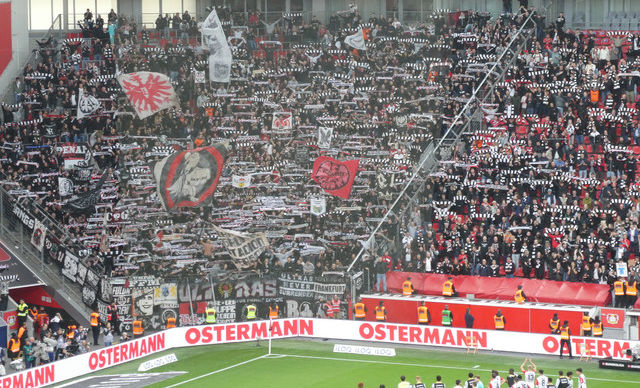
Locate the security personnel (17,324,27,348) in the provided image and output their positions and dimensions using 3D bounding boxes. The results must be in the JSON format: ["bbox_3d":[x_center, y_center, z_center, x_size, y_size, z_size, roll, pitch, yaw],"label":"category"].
[{"bbox_3d":[-13.644,6.789,114.833,0.380,1.800,0.520,-5,7,-35],"label":"security personnel"}]

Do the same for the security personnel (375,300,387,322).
[{"bbox_3d":[2.961,6.085,120.805,0.580,1.800,0.380,2,6,25],"label":"security personnel"}]

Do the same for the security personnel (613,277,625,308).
[{"bbox_3d":[14.177,4.829,118.435,0.550,1.780,0.450,1,6,12],"label":"security personnel"}]

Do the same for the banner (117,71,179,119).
[{"bbox_3d":[-8.990,-5.186,130.083,3.254,2.519,0.600,-1,6,-9],"label":"banner"}]

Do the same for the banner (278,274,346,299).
[{"bbox_3d":[-0.362,4.608,125.022,3.650,1.100,0.080,2,6,27],"label":"banner"}]

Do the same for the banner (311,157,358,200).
[{"bbox_3d":[0.729,-0.830,125.500,2.400,2.050,0.450,0,5,0],"label":"banner"}]

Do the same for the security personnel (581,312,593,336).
[{"bbox_3d":[12.246,6.338,114.725,0.560,1.800,0.400,2,6,26],"label":"security personnel"}]

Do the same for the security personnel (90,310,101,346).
[{"bbox_3d":[-10.682,6.361,118.892,0.550,1.790,0.450,2,6,27],"label":"security personnel"}]

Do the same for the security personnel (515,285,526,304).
[{"bbox_3d":[9.491,4.812,117.201,0.580,1.050,0.650,2,6,26],"label":"security personnel"}]

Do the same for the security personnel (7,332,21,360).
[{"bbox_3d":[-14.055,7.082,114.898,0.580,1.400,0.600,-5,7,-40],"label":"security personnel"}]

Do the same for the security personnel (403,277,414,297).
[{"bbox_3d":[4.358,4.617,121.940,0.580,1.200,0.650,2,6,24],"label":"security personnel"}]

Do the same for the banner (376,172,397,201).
[{"bbox_3d":[3.373,-0.380,126.608,1.022,1.430,0.120,0,6,9],"label":"banner"}]

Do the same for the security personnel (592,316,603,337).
[{"bbox_3d":[12.790,6.513,114.839,0.560,1.800,0.380,1,6,14],"label":"security personnel"}]

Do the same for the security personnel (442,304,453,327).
[{"bbox_3d":[6.006,6.143,117.538,0.560,1.800,0.400,2,6,26],"label":"security personnel"}]

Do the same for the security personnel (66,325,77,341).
[{"bbox_3d":[-11.271,6.671,113.358,0.550,1.750,0.420,0,5,0],"label":"security personnel"}]

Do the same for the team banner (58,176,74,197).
[{"bbox_3d":[-12.695,-0.376,125.000,0.820,1.000,0.150,-1,5,-6],"label":"team banner"}]

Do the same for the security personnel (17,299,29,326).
[{"bbox_3d":[-14.341,6.004,120.490,0.560,1.820,0.360,1,6,14],"label":"security personnel"}]

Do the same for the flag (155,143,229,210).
[{"bbox_3d":[-6.562,-0.830,125.500,3.700,3.300,0.600,-1,5,-5],"label":"flag"}]

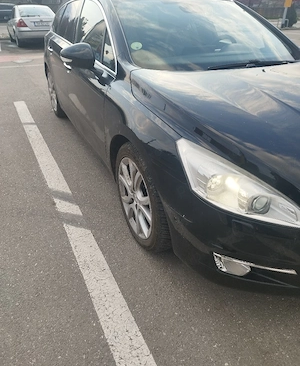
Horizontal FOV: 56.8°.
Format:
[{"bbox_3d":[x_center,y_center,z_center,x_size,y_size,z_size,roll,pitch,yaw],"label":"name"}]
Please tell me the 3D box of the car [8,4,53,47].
[{"bbox_3d":[-4.820,-6.495,11.445,1.810,1.440,4.700,-14,35,-25],"label":"car"}]

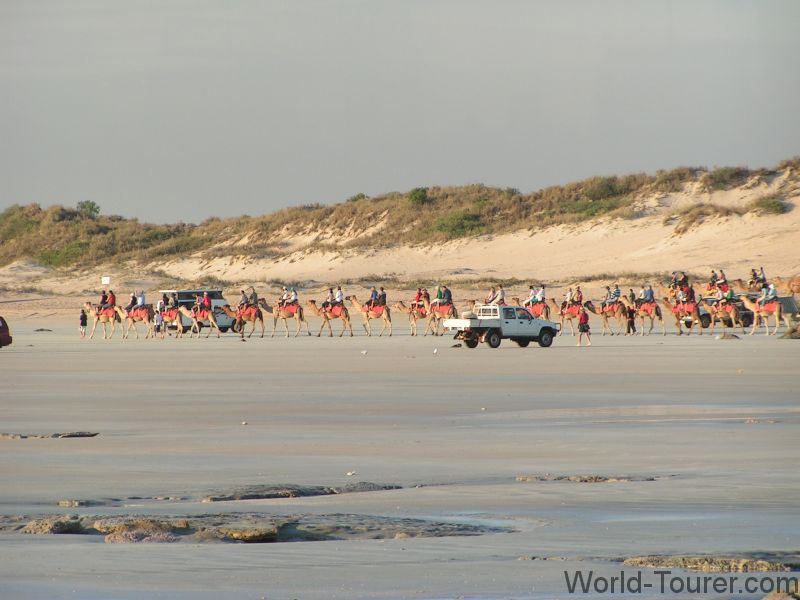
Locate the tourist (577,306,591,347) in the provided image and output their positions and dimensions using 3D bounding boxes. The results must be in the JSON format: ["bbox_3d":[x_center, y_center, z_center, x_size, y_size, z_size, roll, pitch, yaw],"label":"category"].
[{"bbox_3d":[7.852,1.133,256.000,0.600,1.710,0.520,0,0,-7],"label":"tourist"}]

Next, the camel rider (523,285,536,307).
[{"bbox_3d":[7.129,-0.203,329.000,0.700,1.200,0.520,0,0,5],"label":"camel rider"}]

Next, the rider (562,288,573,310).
[{"bbox_3d":[9.195,0.000,328.000,0.620,1.270,0.500,0,0,5],"label":"rider"}]

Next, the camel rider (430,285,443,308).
[{"bbox_3d":[2.018,-0.166,331.000,0.700,1.310,0.530,0,0,3],"label":"camel rider"}]

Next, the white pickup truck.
[{"bbox_3d":[4.307,1.103,252.000,5.000,1.820,1.800,0,0,-40],"label":"white pickup truck"}]

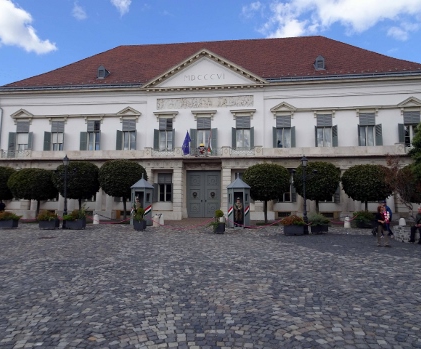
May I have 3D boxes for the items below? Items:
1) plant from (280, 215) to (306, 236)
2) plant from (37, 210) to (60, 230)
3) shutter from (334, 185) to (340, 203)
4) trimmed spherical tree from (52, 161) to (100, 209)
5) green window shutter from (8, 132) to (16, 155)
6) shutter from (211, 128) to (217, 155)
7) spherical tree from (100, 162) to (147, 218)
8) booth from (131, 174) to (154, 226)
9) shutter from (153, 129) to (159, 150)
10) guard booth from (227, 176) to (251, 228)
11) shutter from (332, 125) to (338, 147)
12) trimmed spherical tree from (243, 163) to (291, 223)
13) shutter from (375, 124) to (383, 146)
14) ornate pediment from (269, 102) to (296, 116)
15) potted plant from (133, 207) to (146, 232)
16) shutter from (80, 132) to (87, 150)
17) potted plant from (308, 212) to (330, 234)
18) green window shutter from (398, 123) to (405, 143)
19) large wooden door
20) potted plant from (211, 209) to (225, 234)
[{"bbox_3d":[4.119,2.527,16.044,1.200,0.987,0.750,0,-5,6],"label":"plant"},{"bbox_3d":[-9.406,2.586,18.600,1.080,1.170,0.580,0,-5,6],"label":"plant"},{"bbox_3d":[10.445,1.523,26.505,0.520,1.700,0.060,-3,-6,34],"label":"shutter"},{"bbox_3d":[-10.794,1.333,26.229,3.550,4.783,3.550,0,-5,6],"label":"trimmed spherical tree"},{"bbox_3d":[-18.856,-2.794,30.731,0.665,2.424,0.060,1,-5,-6],"label":"green window shutter"},{"bbox_3d":[0.326,-2.740,27.704,0.560,2.408,0.060,-2,-5,28],"label":"shutter"},{"bbox_3d":[-6.876,1.226,25.487,3.850,4.700,3.850,0,-5,6],"label":"spherical tree"},{"bbox_3d":[-4.610,1.697,21.834,1.600,3.543,1.420,0,-5,4],"label":"booth"},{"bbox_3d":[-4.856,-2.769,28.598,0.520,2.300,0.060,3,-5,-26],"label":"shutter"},{"bbox_3d":[1.831,1.665,20.759,1.480,3.370,1.300,0,-5,6],"label":"guard booth"},{"bbox_3d":[10.444,-2.880,26.857,0.520,2.300,0.060,-4,-7,41],"label":"shutter"},{"bbox_3d":[4.457,1.471,25.627,3.726,4.786,3.726,0,-5,7],"label":"trimmed spherical tree"},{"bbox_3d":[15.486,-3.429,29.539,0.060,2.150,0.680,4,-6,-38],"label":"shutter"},{"bbox_3d":[6.242,-5.552,27.616,2.208,1.128,0.400,0,-5,6],"label":"ornate pediment"},{"bbox_3d":[-4.137,2.555,18.961,0.700,1.420,0.680,0,-5,7],"label":"potted plant"},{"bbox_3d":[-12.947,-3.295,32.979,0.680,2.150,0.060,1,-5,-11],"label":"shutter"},{"bbox_3d":[5.826,2.628,17.240,1.060,1.080,0.750,0,-5,6],"label":"potted plant"},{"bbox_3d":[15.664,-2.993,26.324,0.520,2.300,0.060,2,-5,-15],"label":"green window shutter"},{"bbox_3d":[-0.559,1.727,28.188,2.980,4.119,0.150,0,-5,6],"label":"large wooden door"},{"bbox_3d":[0.381,2.459,16.852,0.760,1.254,0.680,0,-5,6],"label":"potted plant"}]

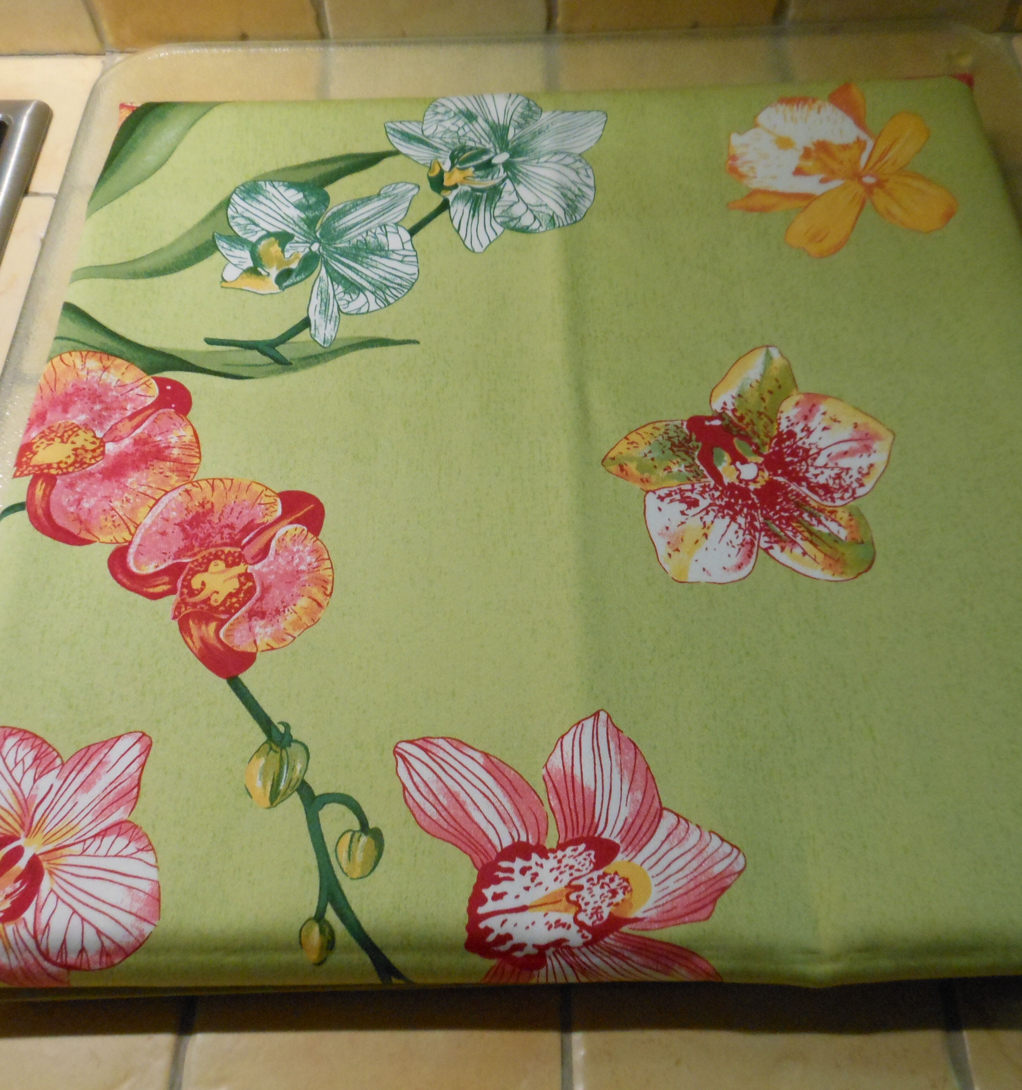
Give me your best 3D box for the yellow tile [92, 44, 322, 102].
[{"bbox_3d":[-0.138,-0.188,0.472,0.099,0.010,0.088,0,61,2],"label":"yellow tile"}]

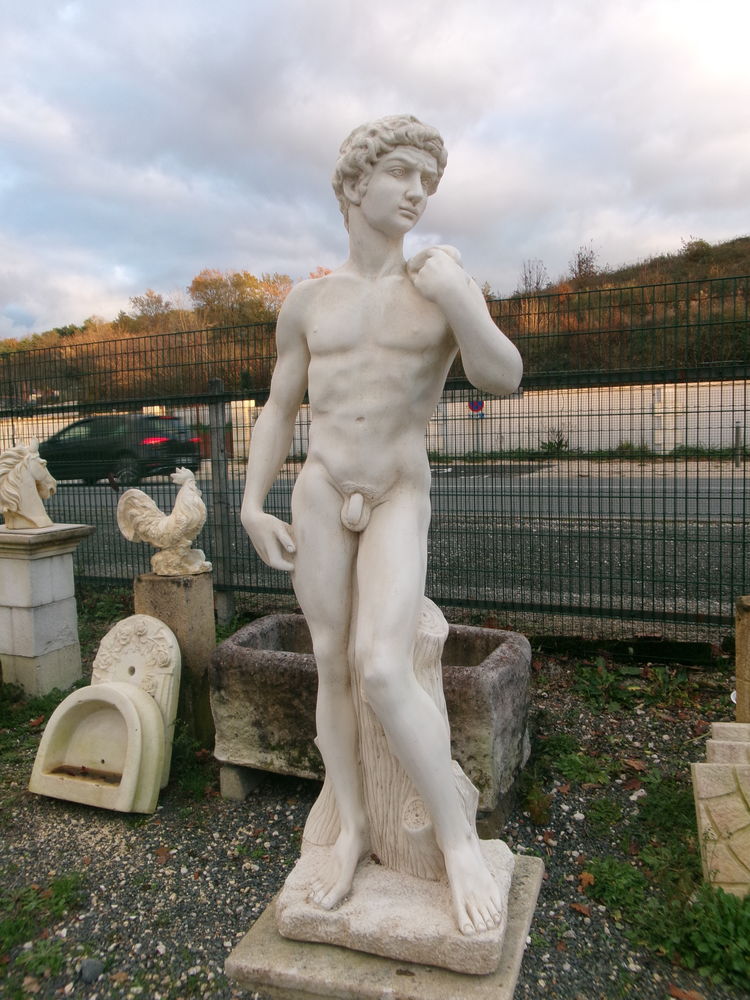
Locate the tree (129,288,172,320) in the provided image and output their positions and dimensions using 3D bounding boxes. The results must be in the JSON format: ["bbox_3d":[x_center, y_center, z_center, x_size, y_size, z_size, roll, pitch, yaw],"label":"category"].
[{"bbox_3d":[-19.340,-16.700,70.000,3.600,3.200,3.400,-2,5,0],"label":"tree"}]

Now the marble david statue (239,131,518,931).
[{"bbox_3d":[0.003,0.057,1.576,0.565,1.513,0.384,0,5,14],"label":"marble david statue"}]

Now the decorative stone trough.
[{"bbox_3d":[-0.020,0.640,2.615,0.960,0.375,0.450,1,6,25],"label":"decorative stone trough"}]

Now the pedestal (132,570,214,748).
[{"bbox_3d":[-0.754,0.595,3.142,0.265,0.630,0.250,-1,5,5],"label":"pedestal"}]

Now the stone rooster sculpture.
[{"bbox_3d":[-0.809,0.078,3.093,0.360,0.410,0.200,-3,6,-15],"label":"stone rooster sculpture"}]

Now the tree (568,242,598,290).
[{"bbox_3d":[14.180,-15.900,55.000,2.100,3.200,2.000,-2,5,0],"label":"tree"}]

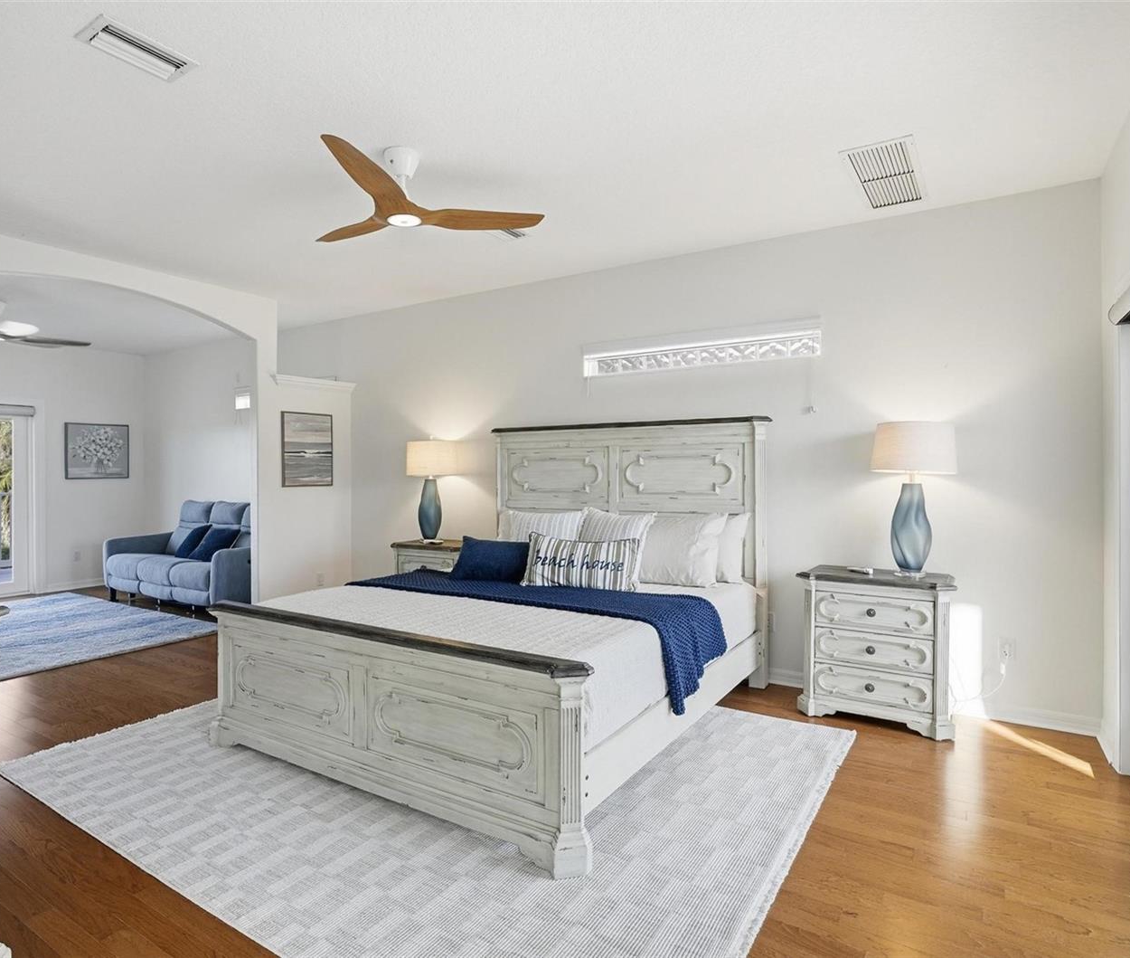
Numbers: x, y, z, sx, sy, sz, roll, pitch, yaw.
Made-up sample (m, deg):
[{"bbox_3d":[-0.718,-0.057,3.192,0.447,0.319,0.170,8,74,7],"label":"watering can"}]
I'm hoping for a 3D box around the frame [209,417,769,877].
[{"bbox_3d":[-0.247,0.442,3.499,2.110,1.642,2.330,0,0,31],"label":"frame"}]

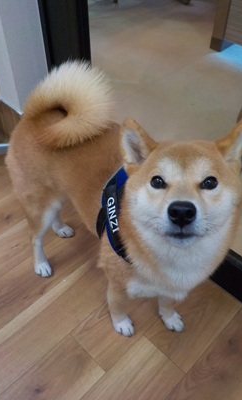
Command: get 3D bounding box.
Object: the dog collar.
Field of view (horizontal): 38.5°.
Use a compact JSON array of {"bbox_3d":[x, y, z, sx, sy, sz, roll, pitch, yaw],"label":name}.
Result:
[{"bbox_3d":[0.021,0.035,0.586,0.147,0.176,0.137,-28,51,-26],"label":"dog collar"}]

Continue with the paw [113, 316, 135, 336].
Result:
[{"bbox_3d":[0.005,0.284,0.781,0.045,0.036,0.051,-16,46,-16],"label":"paw"}]

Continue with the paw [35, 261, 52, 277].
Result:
[{"bbox_3d":[-0.199,0.176,0.892,0.041,0.035,0.050,-19,48,-19],"label":"paw"}]

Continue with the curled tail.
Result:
[{"bbox_3d":[-0.097,-0.177,0.642,0.152,0.137,0.113,35,54,30],"label":"curled tail"}]

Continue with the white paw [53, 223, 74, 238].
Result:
[{"bbox_3d":[-0.163,0.086,0.984,0.043,0.035,0.053,-33,53,-29],"label":"white paw"}]

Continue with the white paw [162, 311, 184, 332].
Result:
[{"bbox_3d":[0.117,0.276,0.789,0.042,0.035,0.053,-22,48,-21],"label":"white paw"}]

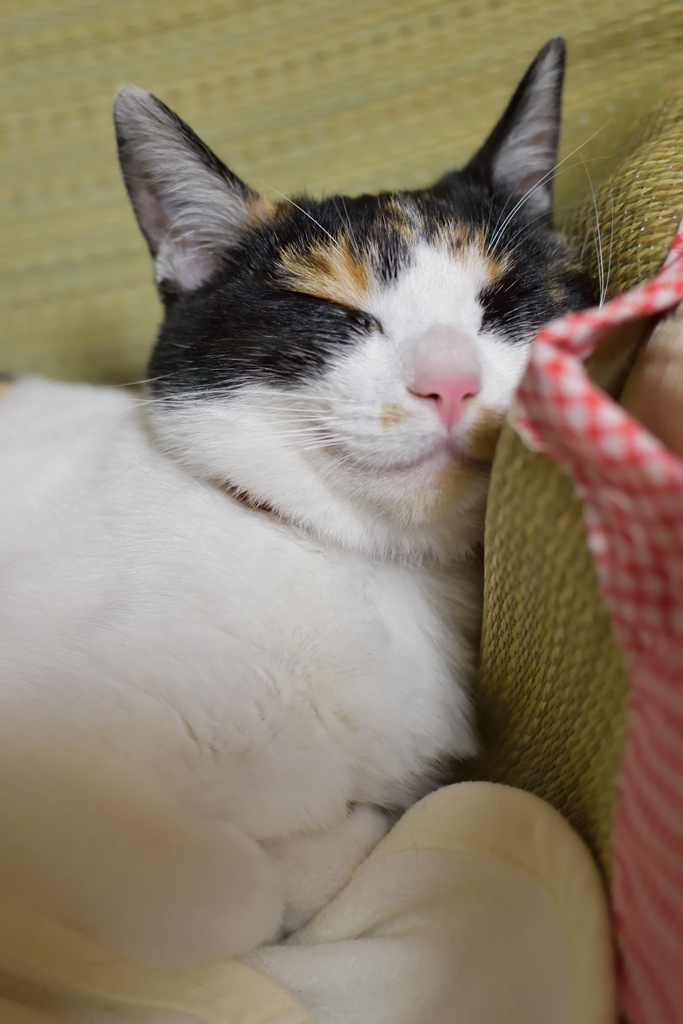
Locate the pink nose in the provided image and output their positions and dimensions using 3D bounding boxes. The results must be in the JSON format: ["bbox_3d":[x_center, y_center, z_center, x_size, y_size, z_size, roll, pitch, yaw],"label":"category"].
[{"bbox_3d":[0.026,-0.027,0.367,0.017,0.013,0.012,-9,0,-17],"label":"pink nose"}]

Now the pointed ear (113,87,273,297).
[{"bbox_3d":[-0.043,-0.089,0.400,0.040,0.053,0.025,-30,-6,13],"label":"pointed ear"}]

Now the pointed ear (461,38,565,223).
[{"bbox_3d":[0.052,-0.108,0.415,0.036,0.052,0.024,20,-8,-41],"label":"pointed ear"}]

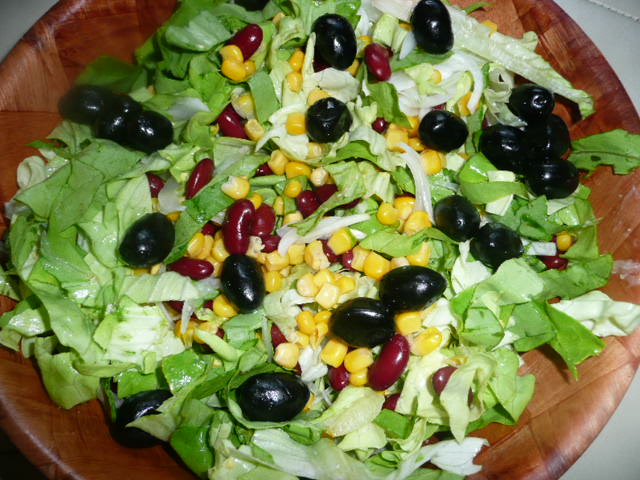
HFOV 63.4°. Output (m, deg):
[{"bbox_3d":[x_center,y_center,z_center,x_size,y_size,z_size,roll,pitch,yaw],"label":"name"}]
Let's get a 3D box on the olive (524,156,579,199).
[{"bbox_3d":[0.094,-0.025,0.210,0.022,0.017,0.017,6,99,23],"label":"olive"}]

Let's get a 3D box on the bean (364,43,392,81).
[{"bbox_3d":[0.026,-0.080,0.233,0.011,0.009,0.018,-14,71,-5],"label":"bean"}]

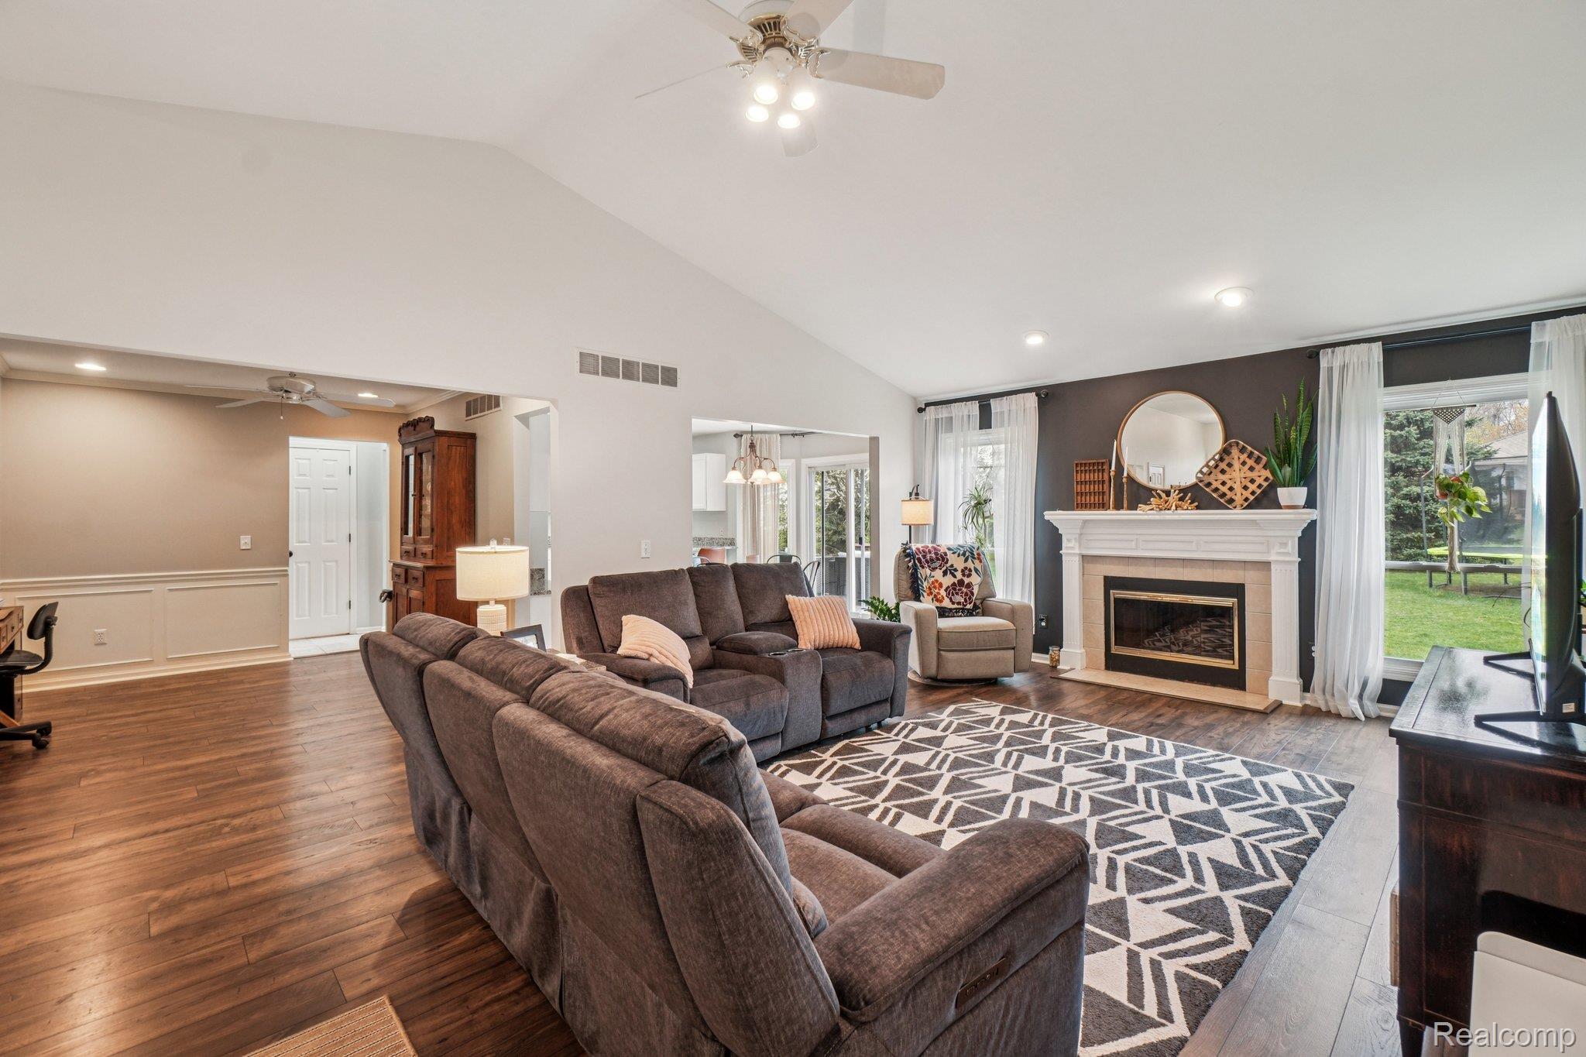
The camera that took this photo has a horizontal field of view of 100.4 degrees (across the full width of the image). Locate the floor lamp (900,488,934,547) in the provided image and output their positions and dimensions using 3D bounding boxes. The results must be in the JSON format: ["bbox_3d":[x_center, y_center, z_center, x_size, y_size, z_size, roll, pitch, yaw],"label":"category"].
[{"bbox_3d":[1.178,0.395,6.292,0.320,1.600,0.320,0,1,11],"label":"floor lamp"}]

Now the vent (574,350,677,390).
[{"bbox_3d":[-1.101,-1.088,4.530,0.810,0.195,0.030,-1,1,-44],"label":"vent"}]

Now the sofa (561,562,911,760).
[{"bbox_3d":[-0.276,0.745,3.879,1.950,0.990,0.970,-1,1,-45],"label":"sofa"}]

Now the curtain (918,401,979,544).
[{"bbox_3d":[1.520,-0.151,6.480,0.110,2.170,0.680,-1,1,-44],"label":"curtain"}]

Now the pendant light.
[{"bbox_3d":[-0.407,-0.837,6.892,0.620,0.770,0.620,0,1,0],"label":"pendant light"}]

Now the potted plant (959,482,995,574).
[{"bbox_3d":[1.686,0.386,6.076,0.450,1.620,0.450,-1,1,-45],"label":"potted plant"}]

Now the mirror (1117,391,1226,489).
[{"bbox_3d":[2.921,-0.683,5.109,0.045,0.762,0.762,-1,1,-44],"label":"mirror"}]

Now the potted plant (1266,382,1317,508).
[{"bbox_3d":[3.382,-0.568,4.491,0.250,0.890,0.280,-1,1,-44],"label":"potted plant"}]

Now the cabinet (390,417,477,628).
[{"bbox_3d":[-3.032,0.178,5.551,0.410,2.100,1.050,-1,1,-45],"label":"cabinet"}]

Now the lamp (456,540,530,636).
[{"bbox_3d":[-1.552,0.357,3.421,0.350,0.610,0.350,-1,1,-44],"label":"lamp"}]

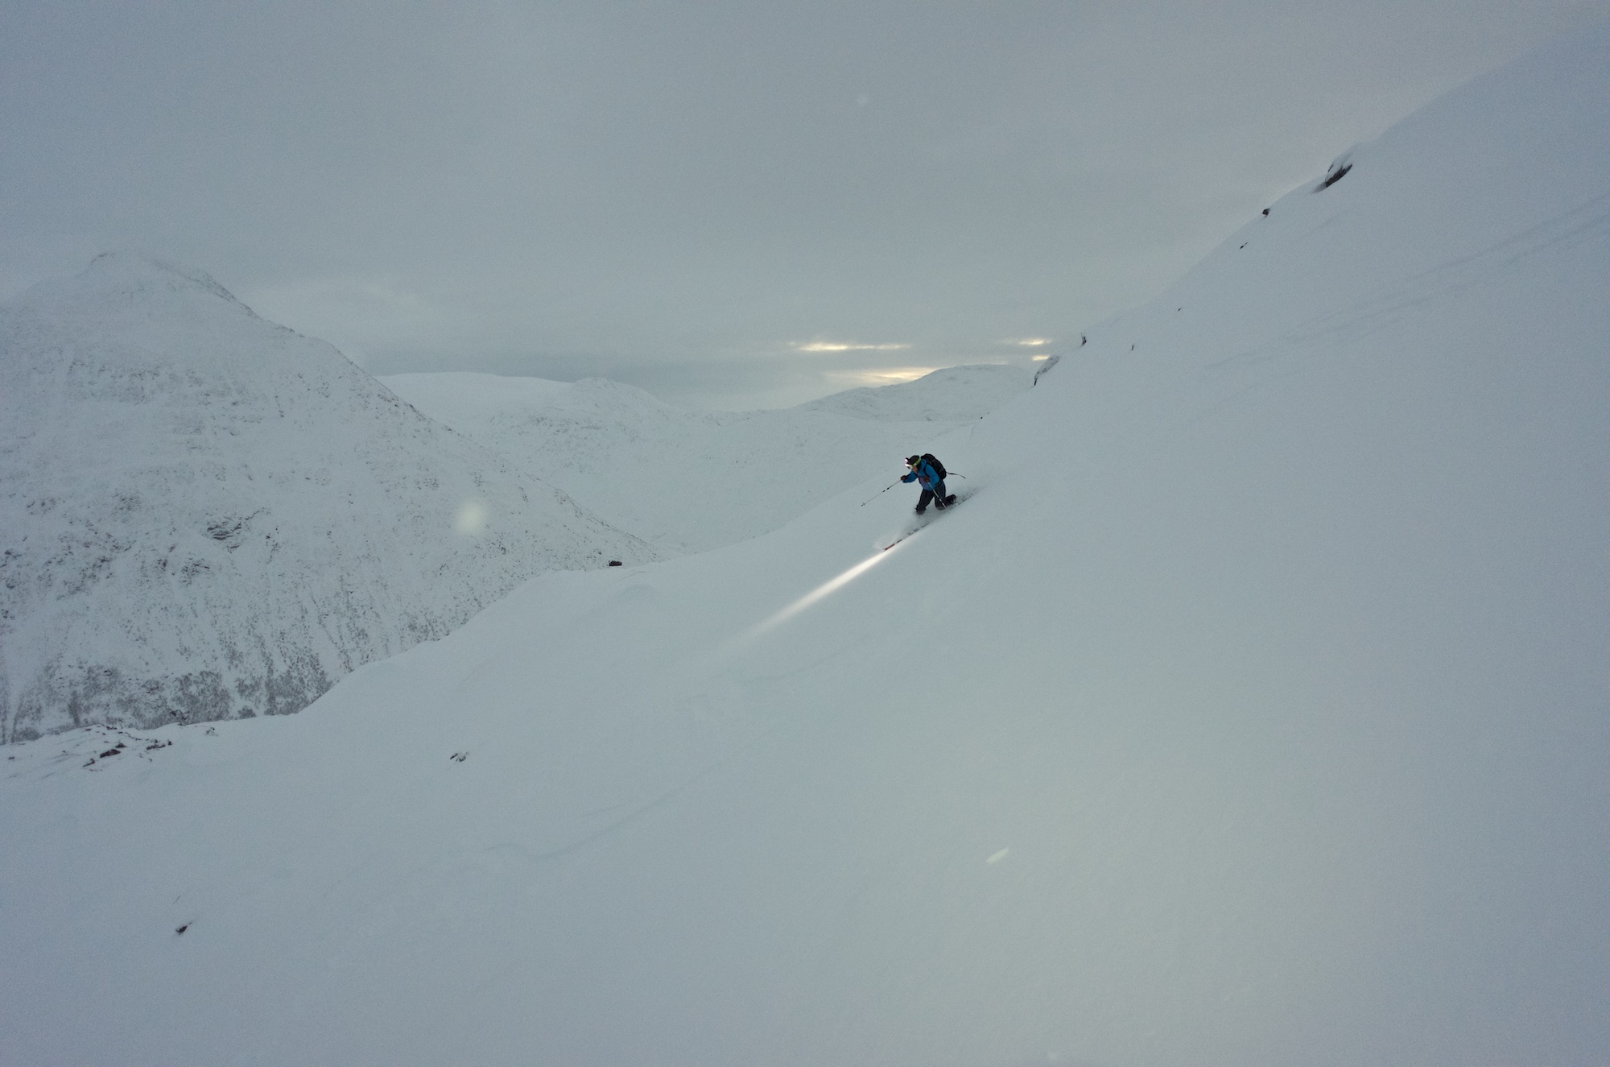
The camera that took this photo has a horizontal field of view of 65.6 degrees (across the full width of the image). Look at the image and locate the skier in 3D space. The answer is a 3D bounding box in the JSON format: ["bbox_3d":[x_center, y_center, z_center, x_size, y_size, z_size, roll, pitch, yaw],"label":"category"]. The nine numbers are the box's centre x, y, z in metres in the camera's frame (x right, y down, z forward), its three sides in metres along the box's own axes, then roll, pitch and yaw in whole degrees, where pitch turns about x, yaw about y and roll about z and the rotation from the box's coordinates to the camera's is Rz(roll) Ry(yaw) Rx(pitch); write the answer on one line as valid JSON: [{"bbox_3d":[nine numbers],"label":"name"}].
[{"bbox_3d":[2.257,-0.868,23.000,0.900,1.230,0.680,-4,7,-35],"label":"skier"}]

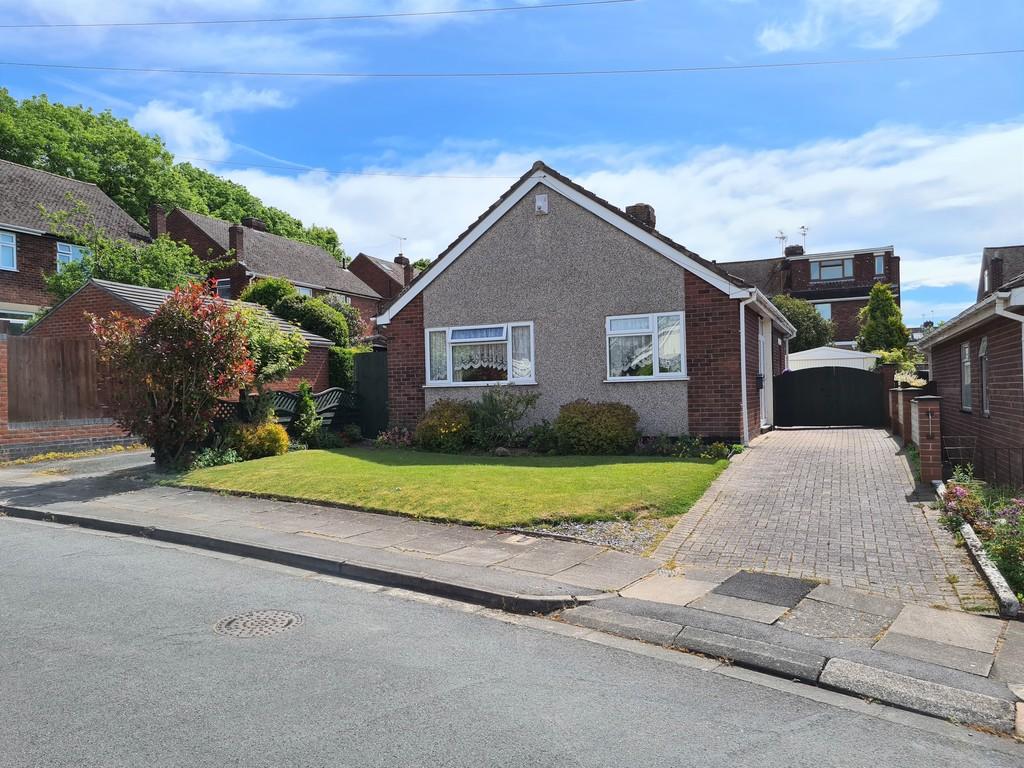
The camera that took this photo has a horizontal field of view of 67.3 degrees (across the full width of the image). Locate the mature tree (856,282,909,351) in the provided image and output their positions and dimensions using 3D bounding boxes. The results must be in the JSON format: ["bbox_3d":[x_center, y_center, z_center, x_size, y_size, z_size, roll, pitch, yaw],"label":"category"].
[{"bbox_3d":[14.934,-1.513,31.000,2.200,5.000,2.100,-2,-1,24],"label":"mature tree"}]

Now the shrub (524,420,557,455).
[{"bbox_3d":[0.523,0.896,13.200,0.650,0.540,0.600,-1,-1,0],"label":"shrub"}]

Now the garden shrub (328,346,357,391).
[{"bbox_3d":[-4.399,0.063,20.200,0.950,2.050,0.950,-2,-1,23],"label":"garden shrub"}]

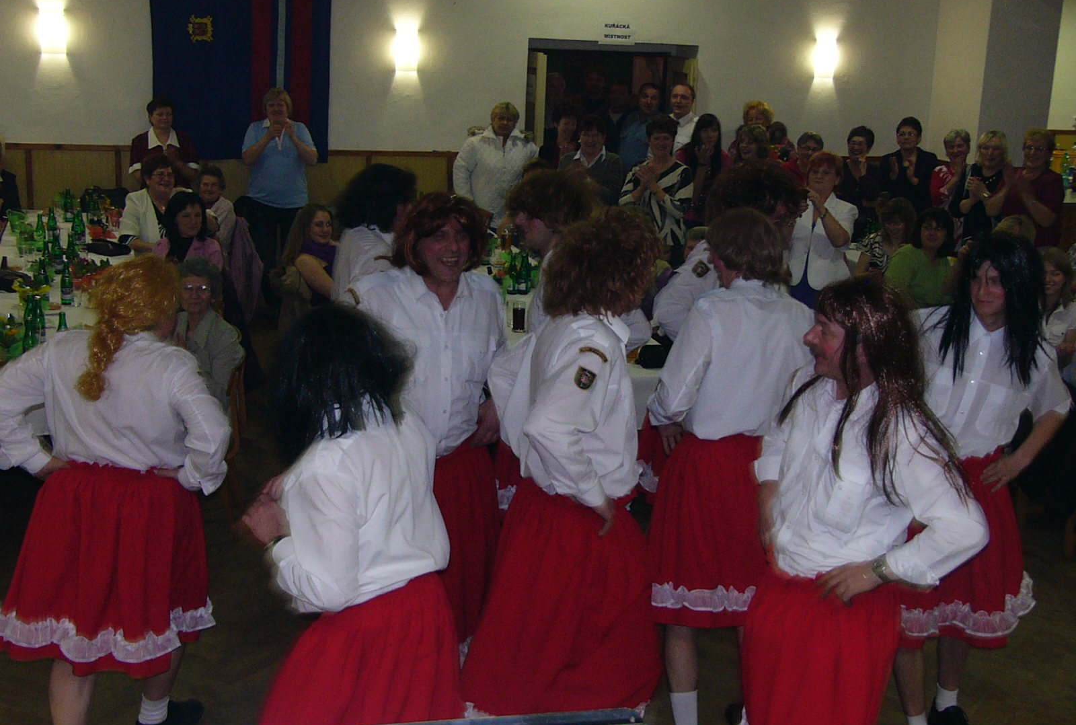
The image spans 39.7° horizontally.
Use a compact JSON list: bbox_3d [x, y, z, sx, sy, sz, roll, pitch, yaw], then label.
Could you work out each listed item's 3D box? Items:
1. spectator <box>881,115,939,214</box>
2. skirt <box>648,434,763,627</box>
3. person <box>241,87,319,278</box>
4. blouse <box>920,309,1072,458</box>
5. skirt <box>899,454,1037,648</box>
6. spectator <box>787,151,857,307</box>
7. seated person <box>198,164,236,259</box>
[{"bbox_3d":[2.859,-1.115,11.845,0.500,1.638,0.380,5,14,10],"label":"spectator"},{"bbox_3d":[0.553,0.512,4.600,0.460,0.590,0.390,1,15,-3],"label":"skirt"},{"bbox_3d":[-1.737,-1.024,10.115,0.530,1.652,0.380,-2,15,-12],"label":"person"},{"bbox_3d":[1.438,0.077,4.794,0.530,0.500,0.280,7,15,19],"label":"blouse"},{"bbox_3d":[1.323,0.594,4.720,0.520,0.570,0.420,4,14,8],"label":"skirt"},{"bbox_3d":[1.652,-0.431,8.820,0.460,1.620,0.400,12,17,33],"label":"spectator"},{"bbox_3d":[-2.251,-0.647,9.800,0.720,1.258,0.480,-10,18,-41],"label":"seated person"}]

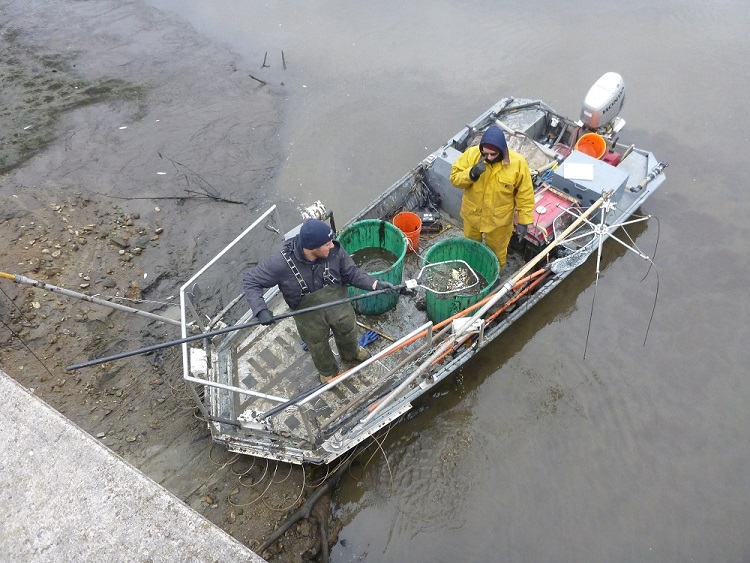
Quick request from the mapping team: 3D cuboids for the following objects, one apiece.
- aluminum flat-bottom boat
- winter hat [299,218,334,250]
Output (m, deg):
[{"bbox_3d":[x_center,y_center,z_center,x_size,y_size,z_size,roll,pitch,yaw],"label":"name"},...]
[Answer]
[{"bbox_3d":[0.673,-0.357,5.786,5.437,1.306,2.101,-37,58,-23],"label":"aluminum flat-bottom boat"},{"bbox_3d":[-0.378,-0.304,3.920,0.225,0.180,0.195,-3,51,2],"label":"winter hat"}]

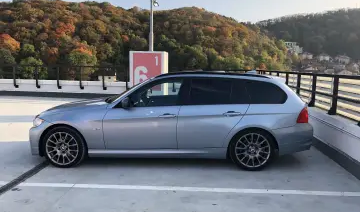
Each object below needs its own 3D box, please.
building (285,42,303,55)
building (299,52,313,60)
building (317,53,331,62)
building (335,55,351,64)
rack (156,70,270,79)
[{"bbox_3d":[87.698,-44.428,225.000,13.500,11.000,11.000,3,8,24],"label":"building"},{"bbox_3d":[92.660,-37.285,215.000,10.000,6.200,9.000,3,8,24],"label":"building"},{"bbox_3d":[105.950,-35.809,215.000,10.000,6.200,9.000,3,8,24],"label":"building"},{"bbox_3d":[117.188,-33.534,210.000,11.000,6.200,9.000,3,8,24],"label":"building"},{"bbox_3d":[0.515,-0.533,4.864,1.700,0.110,1.150,0,8,3],"label":"rack"}]

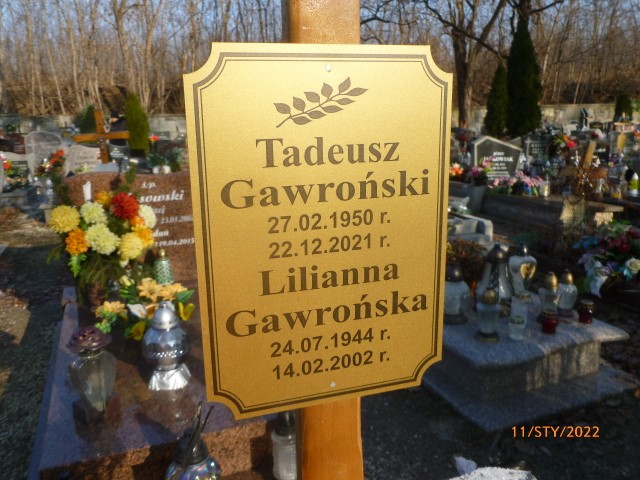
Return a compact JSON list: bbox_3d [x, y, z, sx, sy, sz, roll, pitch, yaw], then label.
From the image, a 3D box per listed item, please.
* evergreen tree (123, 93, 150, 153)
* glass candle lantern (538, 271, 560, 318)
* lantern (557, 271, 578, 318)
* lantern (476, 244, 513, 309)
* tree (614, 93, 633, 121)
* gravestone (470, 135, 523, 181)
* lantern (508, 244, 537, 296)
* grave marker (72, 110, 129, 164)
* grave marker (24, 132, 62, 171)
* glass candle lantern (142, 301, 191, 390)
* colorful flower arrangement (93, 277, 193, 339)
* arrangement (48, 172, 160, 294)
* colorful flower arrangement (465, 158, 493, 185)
[{"bbox_3d":[-6.350,-4.008,18.000,0.779,2.146,0.779,-6,14,-19],"label":"evergreen tree"},{"bbox_3d":[1.104,0.262,2.490,0.089,0.232,0.089,-6,14,-19],"label":"glass candle lantern"},{"bbox_3d":[1.237,0.264,2.572,0.107,0.230,0.107,7,15,26],"label":"lantern"},{"bbox_3d":[0.895,0.200,2.592,0.180,0.346,0.180,5,14,19],"label":"lantern"},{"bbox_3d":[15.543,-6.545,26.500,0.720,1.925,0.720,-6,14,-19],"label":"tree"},{"bbox_3d":[2.523,-1.162,7.400,0.734,0.657,0.100,-6,14,-19],"label":"gravestone"},{"bbox_3d":[1.115,0.169,2.817,0.152,0.304,0.130,-1,13,-6],"label":"lantern"},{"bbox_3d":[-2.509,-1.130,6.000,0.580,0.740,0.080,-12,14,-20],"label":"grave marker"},{"bbox_3d":[-4.647,-1.454,8.700,0.570,0.780,0.140,-5,14,-22],"label":"grave marker"},{"bbox_3d":[-0.450,0.306,1.504,0.134,0.256,0.134,-4,14,-17],"label":"glass candle lantern"},{"bbox_3d":[-0.610,0.235,1.800,0.320,0.210,0.220,-5,14,-22],"label":"colorful flower arrangement"},{"bbox_3d":[-1.026,-0.019,2.450,0.482,0.617,0.386,-6,14,-19],"label":"arrangement"},{"bbox_3d":[2.112,-0.892,6.900,0.371,0.386,0.334,-6,14,-19],"label":"colorful flower arrangement"}]

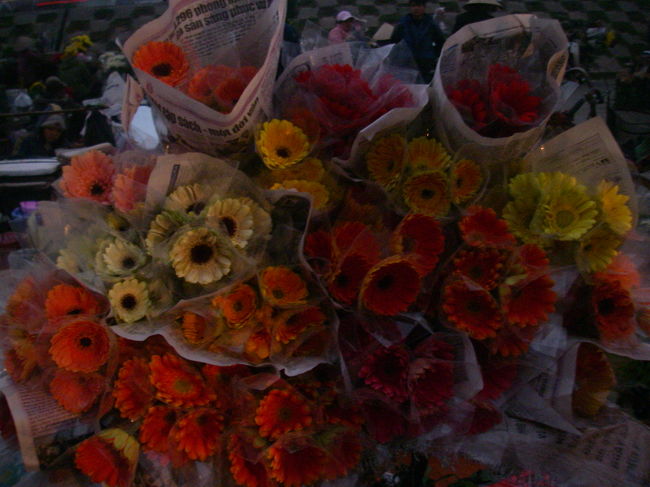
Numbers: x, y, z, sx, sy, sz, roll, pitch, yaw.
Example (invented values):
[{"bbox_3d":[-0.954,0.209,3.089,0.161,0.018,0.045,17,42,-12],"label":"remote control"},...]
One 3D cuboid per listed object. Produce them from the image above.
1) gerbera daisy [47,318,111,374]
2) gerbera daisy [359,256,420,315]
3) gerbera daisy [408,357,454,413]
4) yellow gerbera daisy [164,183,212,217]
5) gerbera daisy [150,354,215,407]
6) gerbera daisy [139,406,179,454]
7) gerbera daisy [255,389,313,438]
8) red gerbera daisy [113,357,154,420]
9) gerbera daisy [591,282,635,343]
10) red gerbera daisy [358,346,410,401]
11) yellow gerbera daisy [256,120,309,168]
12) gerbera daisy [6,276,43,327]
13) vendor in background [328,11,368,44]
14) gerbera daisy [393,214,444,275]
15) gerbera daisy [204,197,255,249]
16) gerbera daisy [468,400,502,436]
[{"bbox_3d":[-0.355,0.148,1.039,0.091,0.091,0.037,-1,4,-1],"label":"gerbera daisy"},{"bbox_3d":[0.101,0.066,1.100,0.092,0.092,0.036,-12,16,-17],"label":"gerbera daisy"},{"bbox_3d":[0.169,0.223,1.130,0.086,0.089,0.036,-15,20,-22],"label":"gerbera daisy"},{"bbox_3d":[-0.220,-0.067,1.160,0.086,0.036,0.086,14,57,20],"label":"yellow gerbera daisy"},{"bbox_3d":[-0.216,0.210,1.080,0.098,0.040,0.092,2,70,4],"label":"gerbera daisy"},{"bbox_3d":[-0.263,0.296,1.140,0.083,0.086,0.036,14,20,21],"label":"gerbera daisy"},{"bbox_3d":[-0.059,0.242,1.008,0.084,0.036,0.084,-2,68,-4],"label":"gerbera daisy"},{"bbox_3d":[-0.294,0.224,1.100,0.090,0.096,0.040,16,-7,31],"label":"red gerbera daisy"},{"bbox_3d":[0.457,0.108,1.130,0.090,0.097,0.036,-22,18,-30],"label":"gerbera daisy"},{"bbox_3d":[0.094,0.204,1.130,0.086,0.088,0.038,3,-11,7],"label":"red gerbera daisy"},{"bbox_3d":[-0.066,-0.155,1.129,0.086,0.086,0.036,-2,-12,-4],"label":"yellow gerbera daisy"},{"bbox_3d":[-0.495,0.096,1.180,0.085,0.088,0.040,15,-11,29],"label":"gerbera daisy"},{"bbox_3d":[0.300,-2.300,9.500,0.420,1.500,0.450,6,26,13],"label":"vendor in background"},{"bbox_3d":[0.153,0.002,1.180,0.095,0.100,0.043,-15,-11,-29],"label":"gerbera daisy"},{"bbox_3d":[-0.159,-0.034,1.200,0.086,0.086,0.036,-13,-13,-25],"label":"gerbera daisy"},{"bbox_3d":[0.228,0.251,1.028,0.066,0.066,0.032,-1,-19,-3],"label":"gerbera daisy"}]

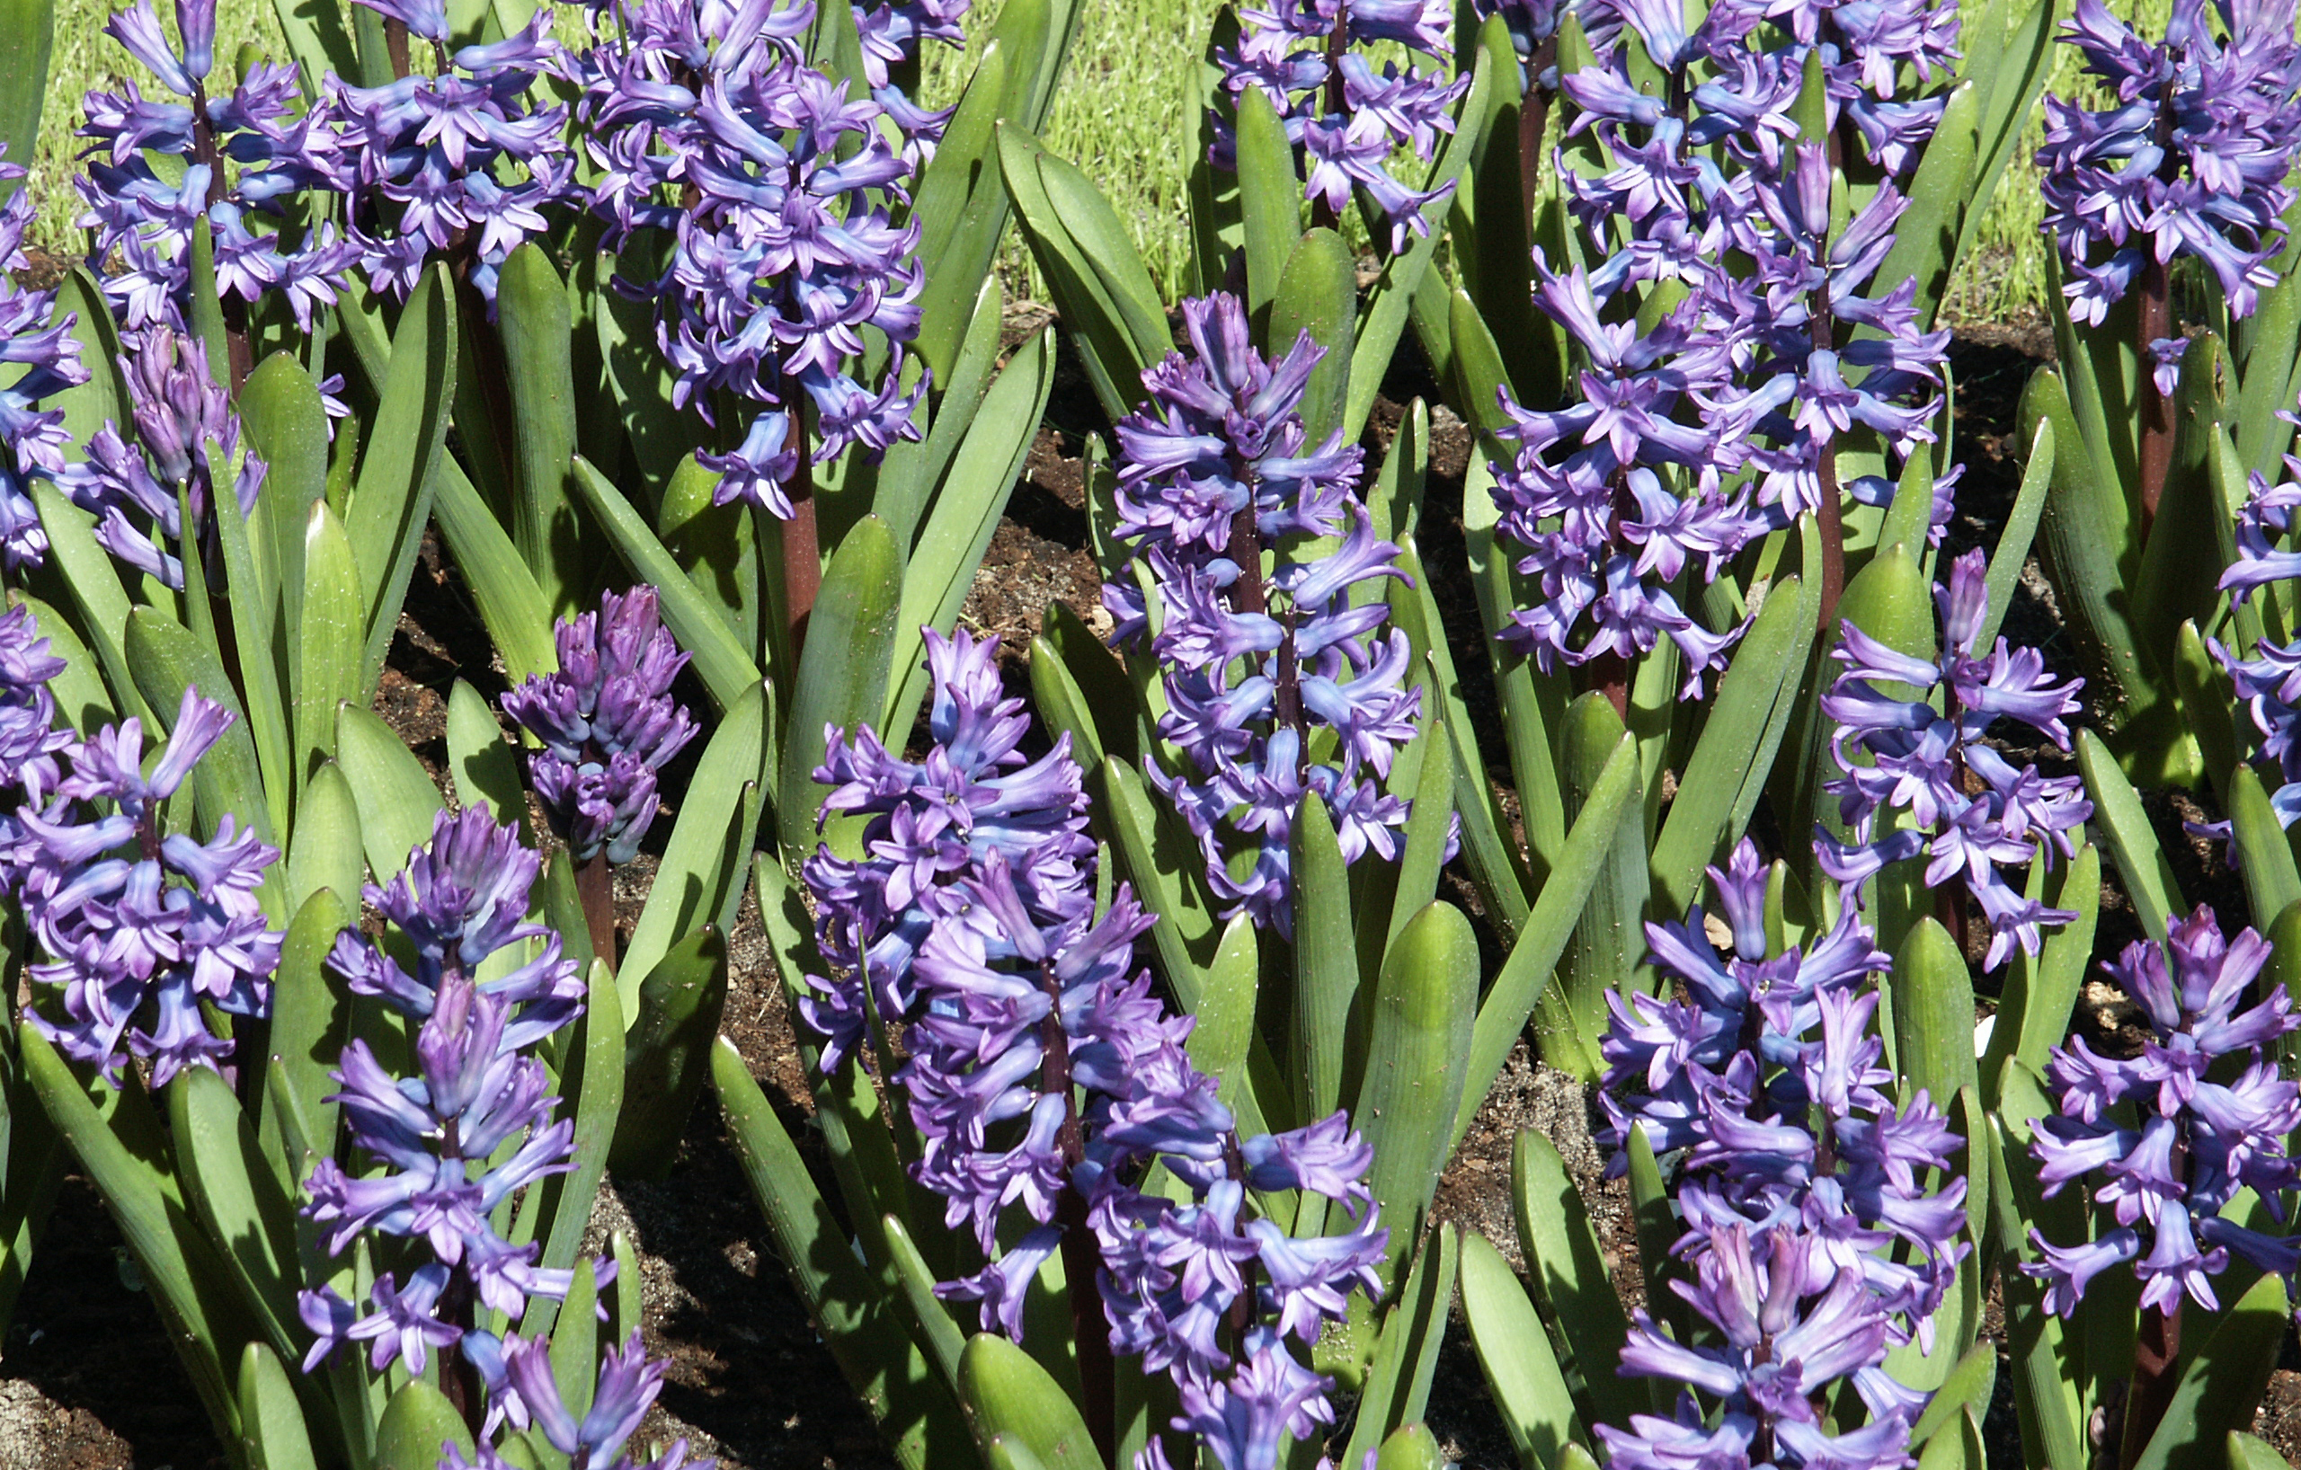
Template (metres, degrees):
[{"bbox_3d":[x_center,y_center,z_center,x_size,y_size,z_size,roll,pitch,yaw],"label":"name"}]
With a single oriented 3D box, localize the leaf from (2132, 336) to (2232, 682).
[{"bbox_3d":[0.322,-0.065,4.042,0.023,0.136,0.016,4,33,-2],"label":"leaf"}]

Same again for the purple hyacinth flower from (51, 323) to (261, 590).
[{"bbox_3d":[-0.306,-0.085,4.024,0.062,0.078,0.060,-6,25,3],"label":"purple hyacinth flower"}]

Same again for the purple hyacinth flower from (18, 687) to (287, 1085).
[{"bbox_3d":[-0.288,0.044,3.748,0.076,0.113,0.078,-6,25,3],"label":"purple hyacinth flower"}]

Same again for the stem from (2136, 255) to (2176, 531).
[{"bbox_3d":[0.287,-0.097,3.716,0.009,0.091,0.009,0,26,0],"label":"stem"}]

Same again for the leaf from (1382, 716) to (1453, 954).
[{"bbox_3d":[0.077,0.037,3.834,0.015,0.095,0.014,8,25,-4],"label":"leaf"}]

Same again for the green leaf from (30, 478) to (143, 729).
[{"bbox_3d":[-0.322,-0.034,4.000,0.018,0.102,0.014,-17,26,9],"label":"green leaf"}]

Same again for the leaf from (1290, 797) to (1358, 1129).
[{"bbox_3d":[0.050,0.080,3.852,0.019,0.140,0.013,-2,27,1],"label":"leaf"}]

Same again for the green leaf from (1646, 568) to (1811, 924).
[{"bbox_3d":[0.174,0.014,3.978,0.024,0.150,0.015,20,26,1],"label":"green leaf"}]

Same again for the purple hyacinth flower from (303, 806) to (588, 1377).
[{"bbox_3d":[-0.172,0.087,3.184,0.068,0.148,0.075,0,26,0],"label":"purple hyacinth flower"}]

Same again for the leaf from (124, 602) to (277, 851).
[{"bbox_3d":[-0.286,0.003,3.975,0.027,0.101,0.016,-18,28,9],"label":"leaf"}]

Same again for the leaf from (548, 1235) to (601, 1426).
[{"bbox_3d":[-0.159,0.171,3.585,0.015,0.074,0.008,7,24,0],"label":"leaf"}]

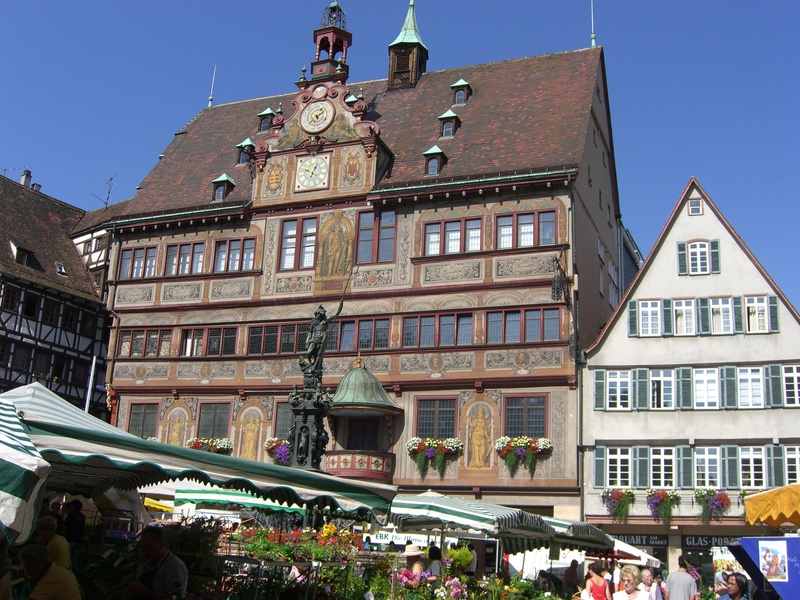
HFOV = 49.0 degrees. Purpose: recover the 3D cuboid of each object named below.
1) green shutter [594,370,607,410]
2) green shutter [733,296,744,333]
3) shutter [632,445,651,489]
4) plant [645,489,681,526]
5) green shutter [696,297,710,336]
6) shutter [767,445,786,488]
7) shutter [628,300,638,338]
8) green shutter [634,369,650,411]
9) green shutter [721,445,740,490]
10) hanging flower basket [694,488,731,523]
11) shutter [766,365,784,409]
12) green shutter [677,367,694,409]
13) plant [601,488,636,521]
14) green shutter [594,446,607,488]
[{"bbox_3d":[7.480,3.372,32.797,0.446,1.550,0.080,-4,-18,24],"label":"green shutter"},{"bbox_3d":[12.160,0.538,31.501,0.382,1.373,0.080,-4,-18,24],"label":"green shutter"},{"bbox_3d":[8.643,5.976,31.428,0.630,1.557,0.080,-4,-18,24],"label":"shutter"},{"bbox_3d":[9.341,7.355,31.141,1.081,1.252,0.500,-3,-17,21],"label":"plant"},{"bbox_3d":[11.290,0.575,32.674,0.432,1.424,0.070,-3,-17,21],"label":"green shutter"},{"bbox_3d":[12.706,5.619,29.637,0.622,1.469,0.080,-4,-18,24],"label":"shutter"},{"bbox_3d":[8.924,0.705,33.567,0.340,1.389,0.070,-3,-17,21],"label":"shutter"},{"bbox_3d":[8.883,3.278,32.170,0.572,1.557,0.080,-4,-18,24],"label":"green shutter"},{"bbox_3d":[11.367,5.739,30.226,0.631,1.515,0.080,-4,-18,24],"label":"green shutter"},{"bbox_3d":[10.884,7.156,30.593,1.119,1.092,0.500,-3,-17,21],"label":"hanging flower basket"},{"bbox_3d":[13.323,3.063,31.126,0.459,1.558,0.070,-3,-17,21],"label":"shutter"},{"bbox_3d":[10.252,3.172,31.562,0.602,1.546,0.080,-4,-18,24],"label":"green shutter"},{"bbox_3d":[7.886,7.381,31.707,1.190,1.062,0.500,-3,-17,21],"label":"plant"},{"bbox_3d":[7.309,6.097,32.015,0.450,1.531,0.080,-4,-18,24],"label":"green shutter"}]

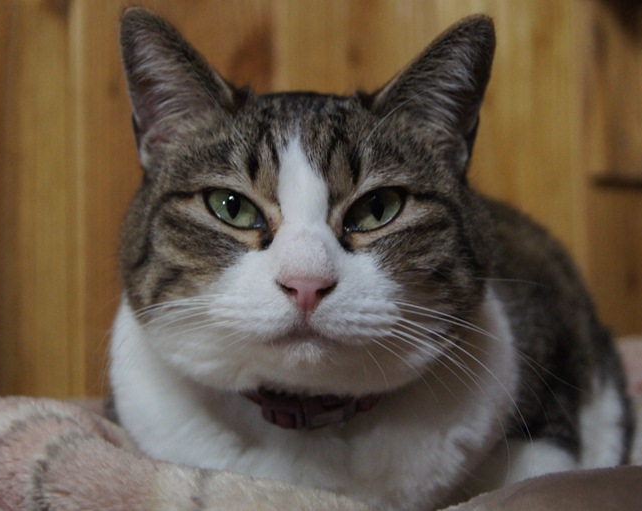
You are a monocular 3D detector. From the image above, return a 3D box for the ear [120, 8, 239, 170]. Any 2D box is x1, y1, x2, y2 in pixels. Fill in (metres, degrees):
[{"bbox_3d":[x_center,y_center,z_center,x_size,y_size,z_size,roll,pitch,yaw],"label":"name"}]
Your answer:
[{"bbox_3d":[-0.050,-0.059,0.385,0.039,0.052,0.025,-17,-5,16],"label":"ear"}]

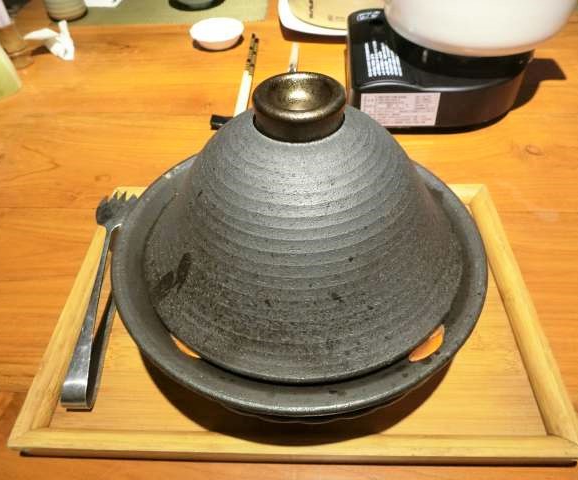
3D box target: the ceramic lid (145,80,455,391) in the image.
[{"bbox_3d":[0.008,-0.041,0.300,0.231,0.117,0.231,0,48,2],"label":"ceramic lid"}]

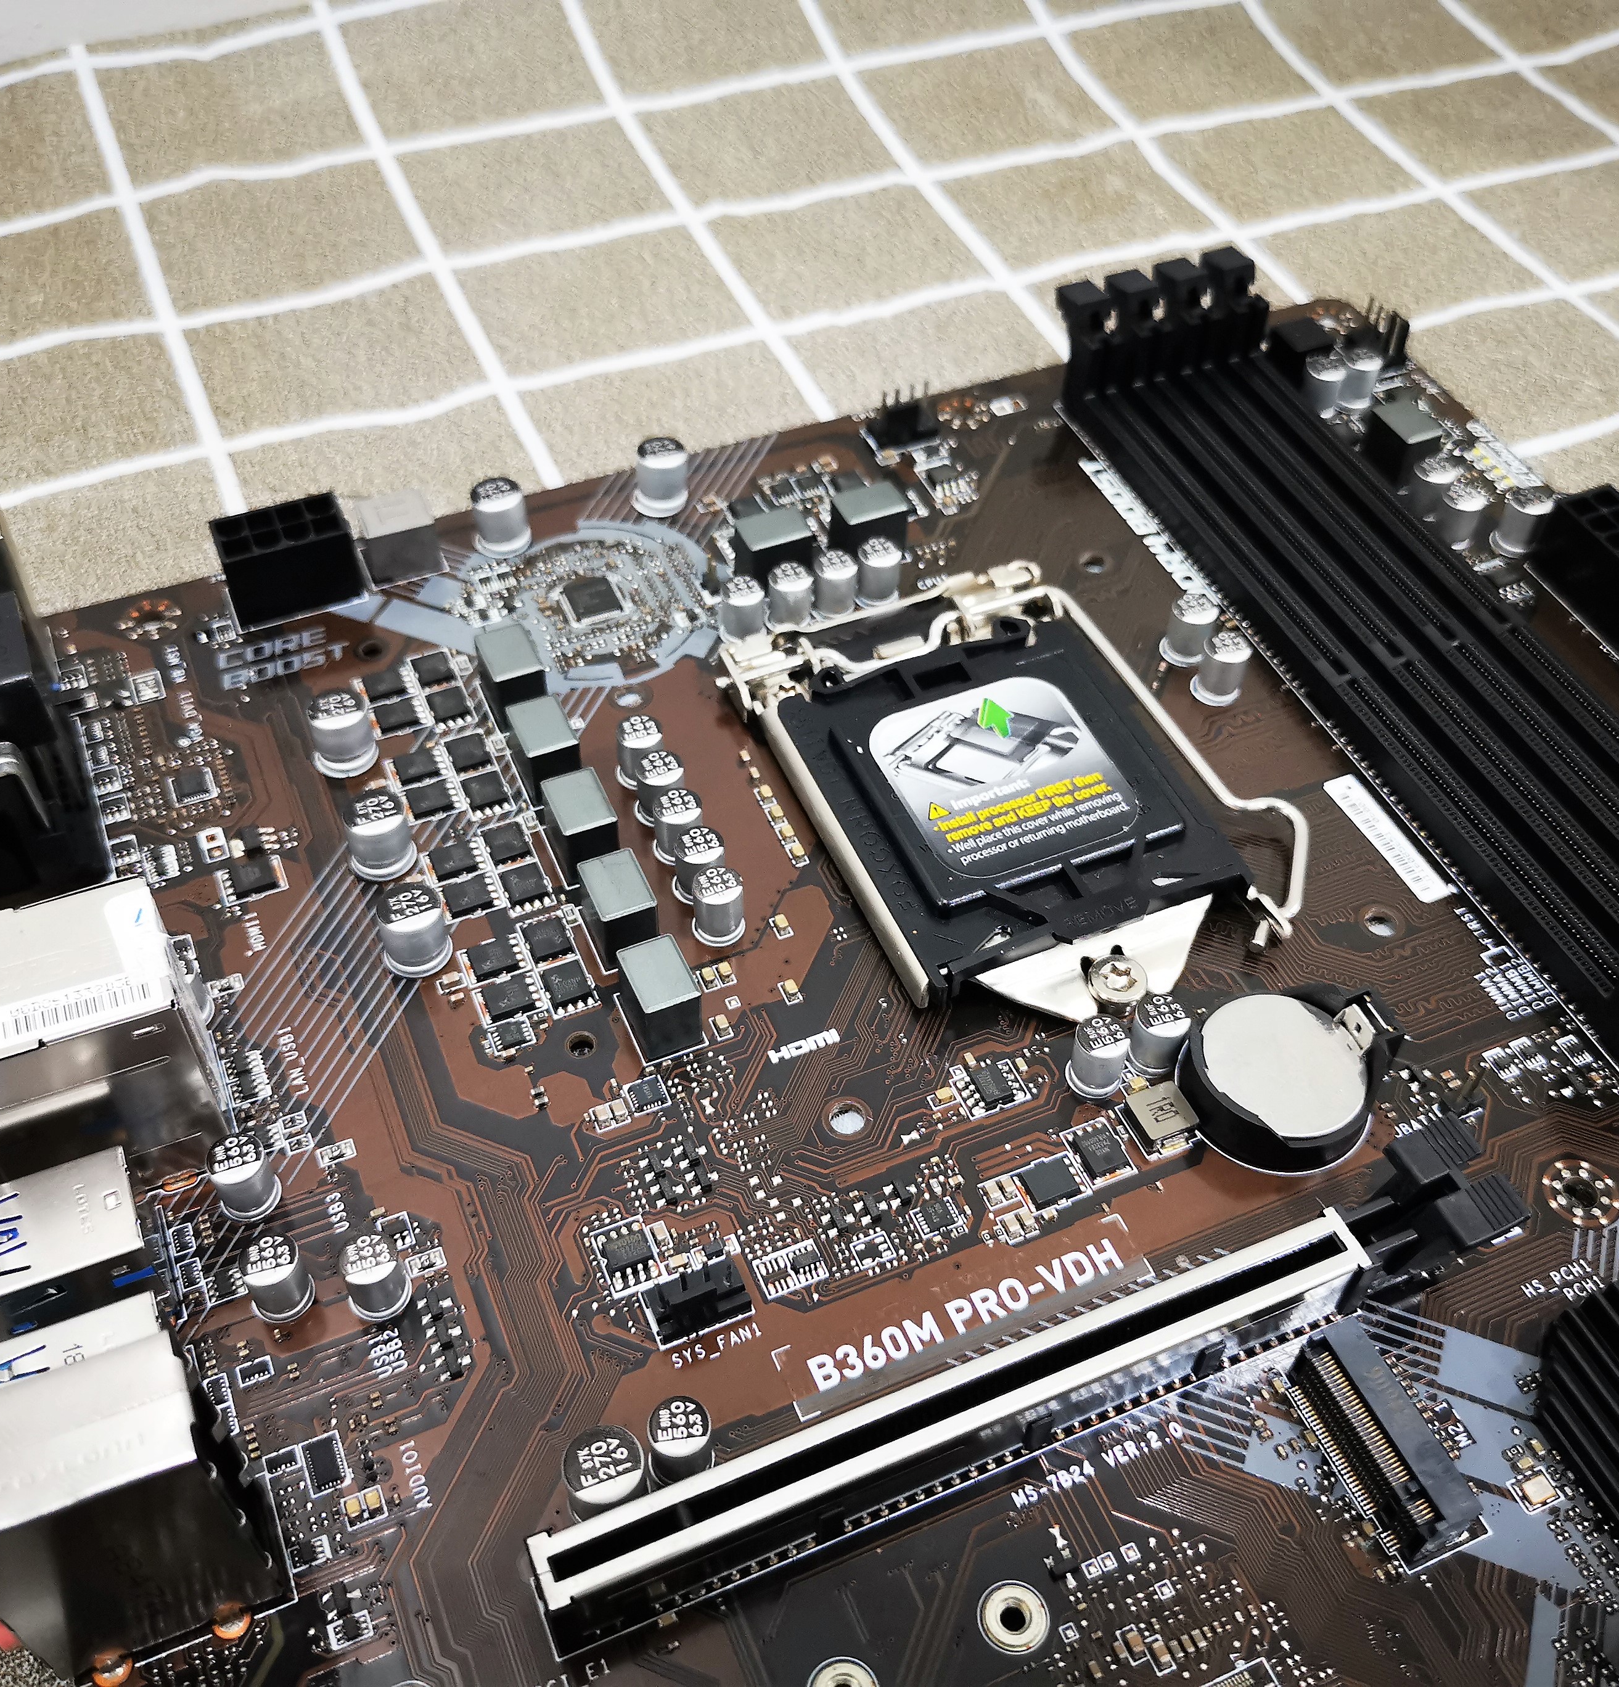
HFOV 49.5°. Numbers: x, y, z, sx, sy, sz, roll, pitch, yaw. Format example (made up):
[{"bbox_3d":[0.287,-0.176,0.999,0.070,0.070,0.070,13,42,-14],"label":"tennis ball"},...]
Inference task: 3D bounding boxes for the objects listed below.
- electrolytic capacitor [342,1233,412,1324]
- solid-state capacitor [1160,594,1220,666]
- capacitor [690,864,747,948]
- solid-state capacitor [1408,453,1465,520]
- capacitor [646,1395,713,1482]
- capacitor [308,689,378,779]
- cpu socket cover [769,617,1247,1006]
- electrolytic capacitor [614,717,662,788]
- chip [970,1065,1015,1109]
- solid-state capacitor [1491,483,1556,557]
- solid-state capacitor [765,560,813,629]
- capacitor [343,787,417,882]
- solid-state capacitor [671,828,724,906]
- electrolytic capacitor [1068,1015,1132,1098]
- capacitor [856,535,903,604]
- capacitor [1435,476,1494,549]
[{"bbox_3d":[-0.046,0.046,0.186,0.006,0.008,0.006,0,49,0],"label":"electrolytic capacitor"},{"bbox_3d":[0.055,-0.031,0.253,0.006,0.008,0.006,1,50,-1],"label":"solid-state capacitor"},{"bbox_3d":[-0.011,0.008,0.218,0.006,0.008,0.006,1,50,-1],"label":"capacitor"},{"bbox_3d":[0.097,-0.055,0.275,0.006,0.008,0.006,-18,52,-15],"label":"solid-state capacitor"},{"bbox_3d":[-0.013,0.060,0.175,0.006,0.008,0.006,1,50,-1],"label":"capacitor"},{"bbox_3d":[-0.063,-0.015,0.237,0.008,0.009,0.008,-18,52,-15],"label":"capacitor"},{"bbox_3d":[0.025,-0.007,0.229,0.043,0.007,0.057,-18,52,-15],"label":"cpu socket cover"},{"bbox_3d":[-0.022,-0.012,0.235,0.006,0.008,0.006,1,50,-1],"label":"electrolytic capacitor"},{"bbox_3d":[0.021,0.029,0.206,0.004,0.002,0.005,-18,52,-15],"label":"chip"},{"bbox_3d":[0.110,-0.049,0.270,0.006,0.008,0.006,-18,52,-15],"label":"solid-state capacitor"},{"bbox_3d":[-0.003,-0.036,0.257,0.006,0.008,0.006,-18,52,-15],"label":"solid-state capacitor"},{"bbox_3d":[-0.055,-0.001,0.226,0.008,0.008,0.008,-18,52,-15],"label":"capacitor"},{"bbox_3d":[-0.014,0.003,0.224,0.006,0.008,0.006,0,49,0],"label":"solid-state capacitor"},{"bbox_3d":[0.034,0.025,0.206,0.006,0.008,0.006,0,49,0],"label":"electrolytic capacitor"},{"bbox_3d":[0.010,-0.040,0.259,0.006,0.008,0.006,1,50,-1],"label":"capacitor"},{"bbox_3d":[0.100,-0.050,0.271,0.006,0.008,0.006,-18,52,-15],"label":"capacitor"}]

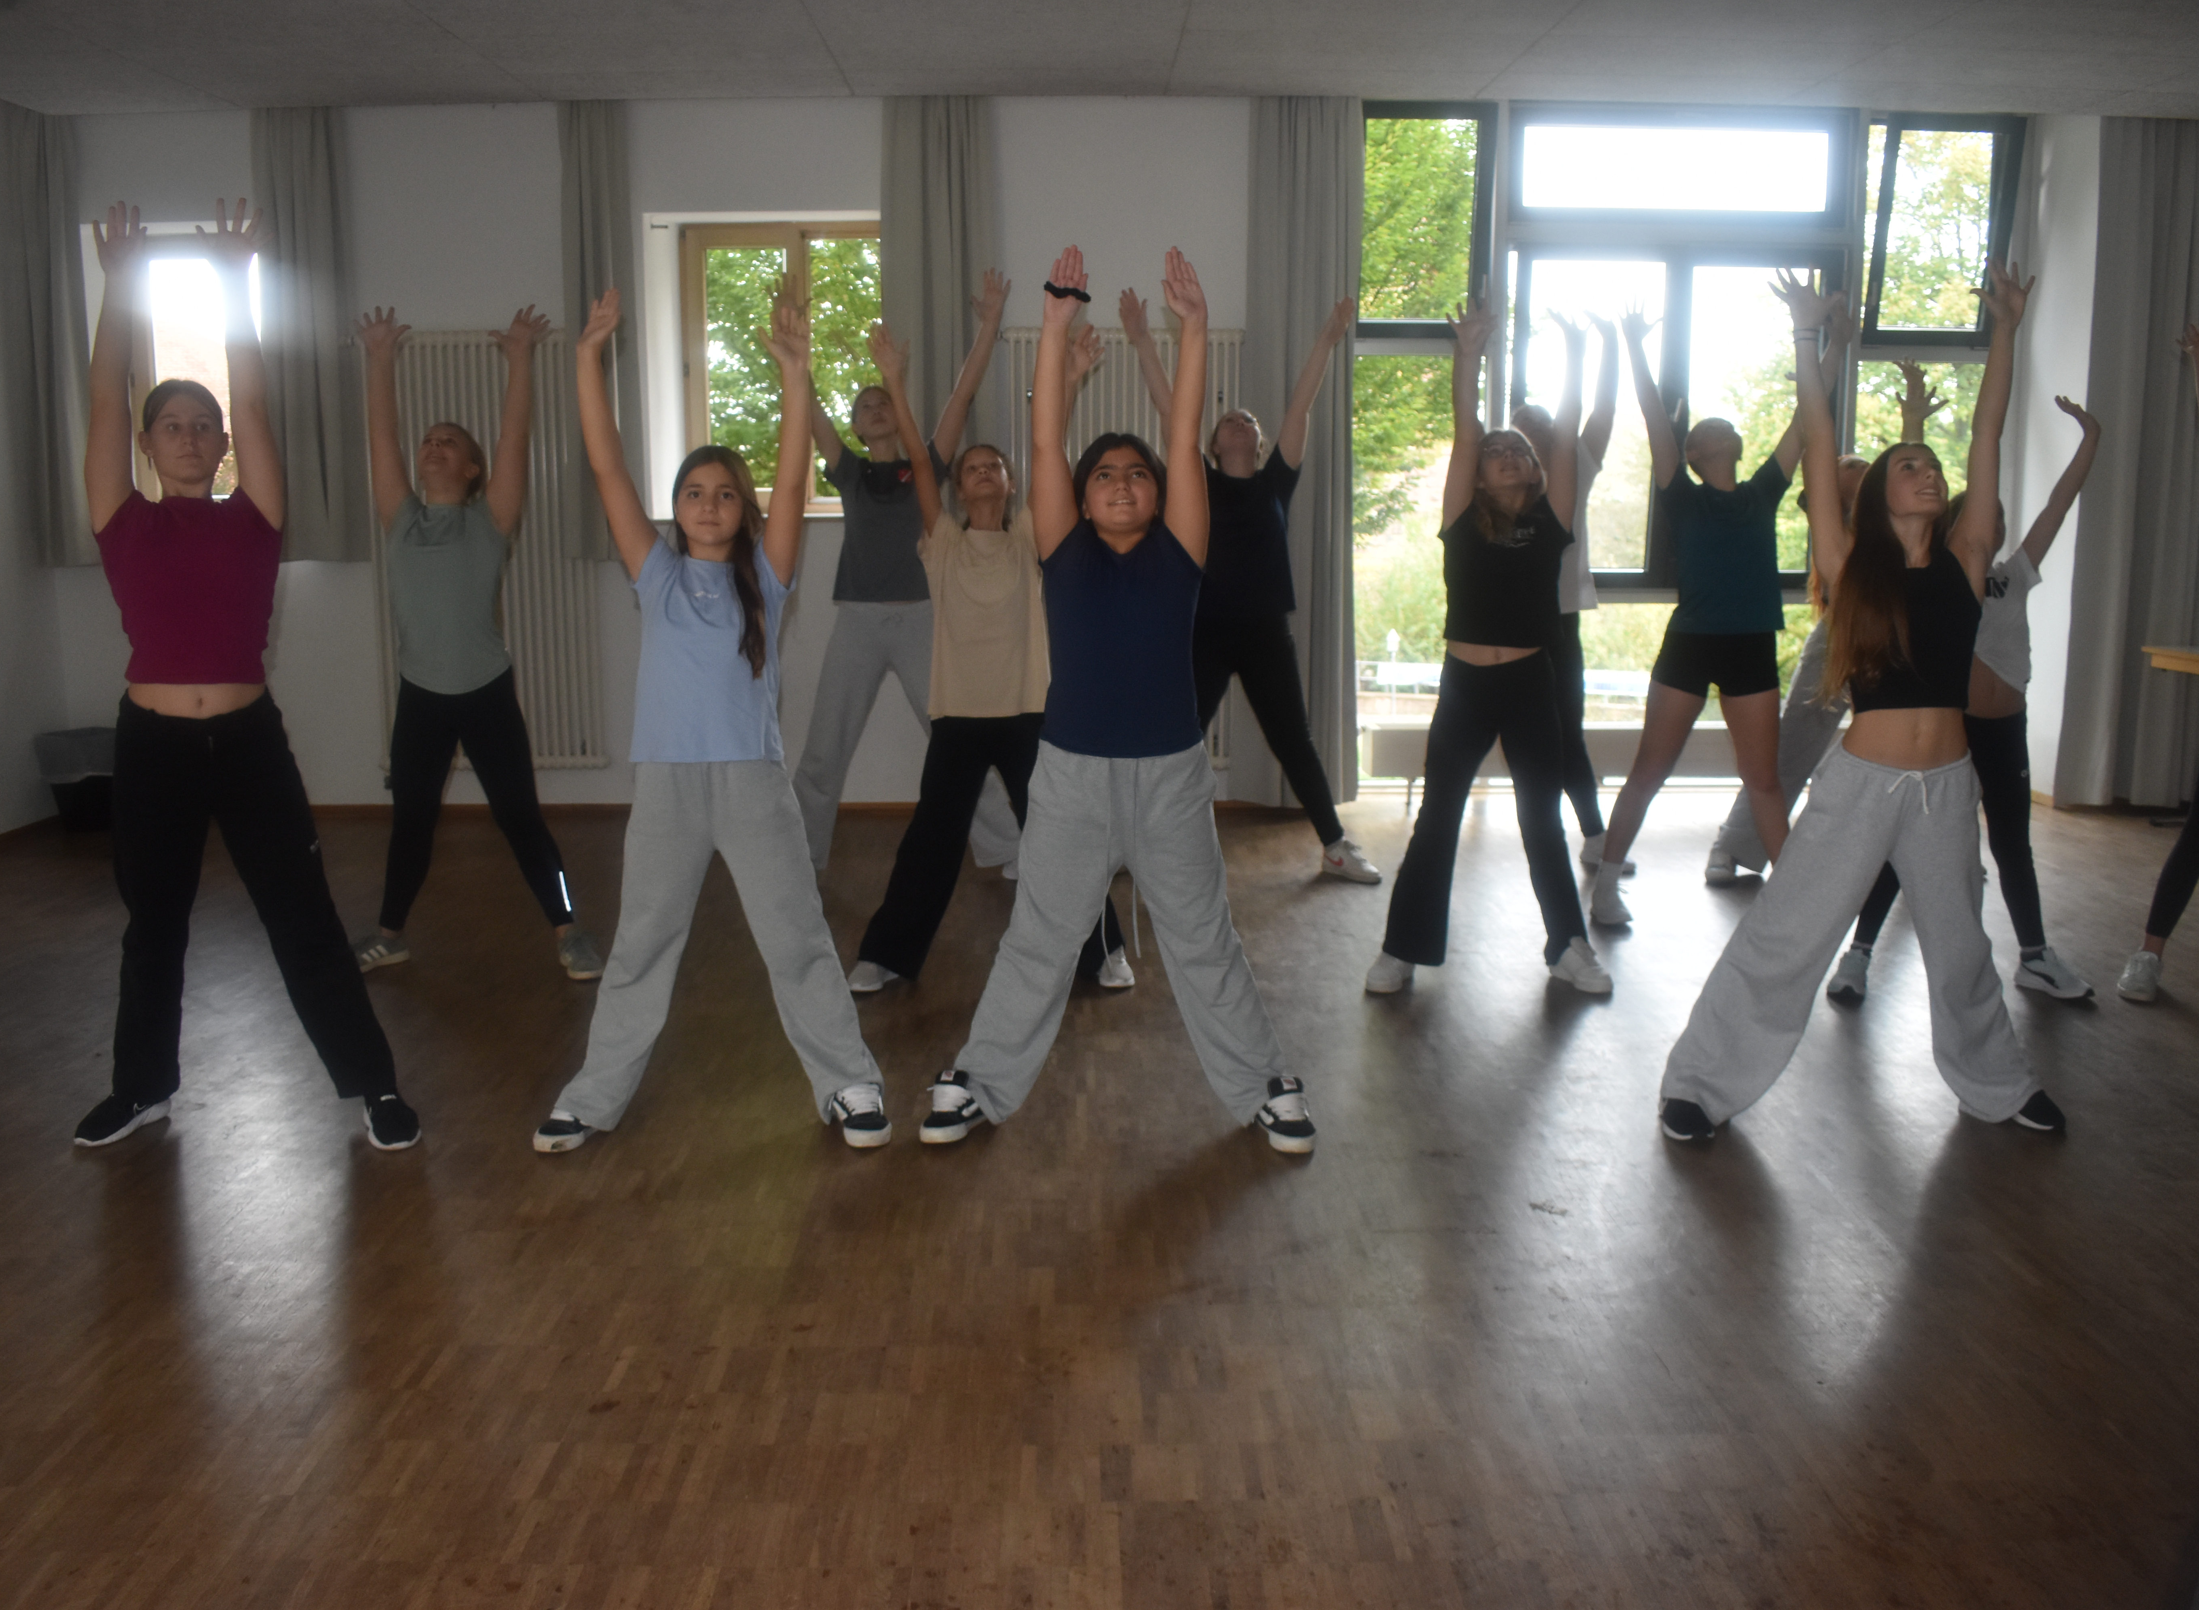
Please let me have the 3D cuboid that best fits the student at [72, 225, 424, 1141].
[{"bbox_3d":[-1.871,-0.261,3.849,0.708,1.965,0.420,-2,9,-11],"label":"student"}]

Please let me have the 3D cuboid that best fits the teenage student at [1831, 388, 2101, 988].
[{"bbox_3d":[2.406,-0.296,5.055,0.618,1.672,0.420,2,9,10],"label":"teenage student"}]

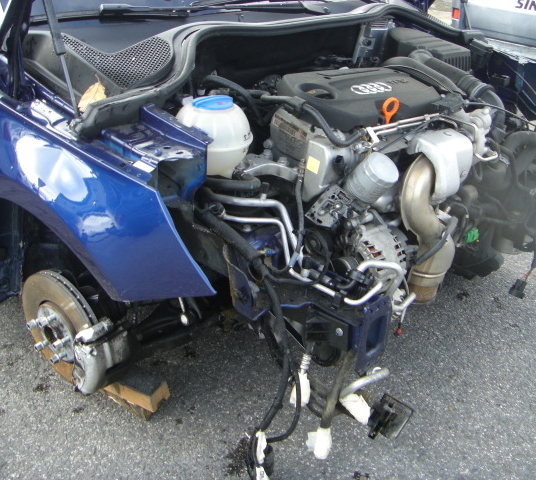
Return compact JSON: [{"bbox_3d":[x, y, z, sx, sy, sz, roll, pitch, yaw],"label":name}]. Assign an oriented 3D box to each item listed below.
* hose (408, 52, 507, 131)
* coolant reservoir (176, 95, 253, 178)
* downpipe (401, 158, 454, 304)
[{"bbox_3d":[0.480,-0.381,1.790,0.270,0.155,0.085,24,34,35],"label":"hose"},{"bbox_3d":[-0.107,-0.198,1.375,0.152,0.165,0.152,2,27,-1],"label":"coolant reservoir"},{"bbox_3d":[0.350,-0.021,1.540,0.130,0.345,0.110,24,34,35],"label":"downpipe"}]

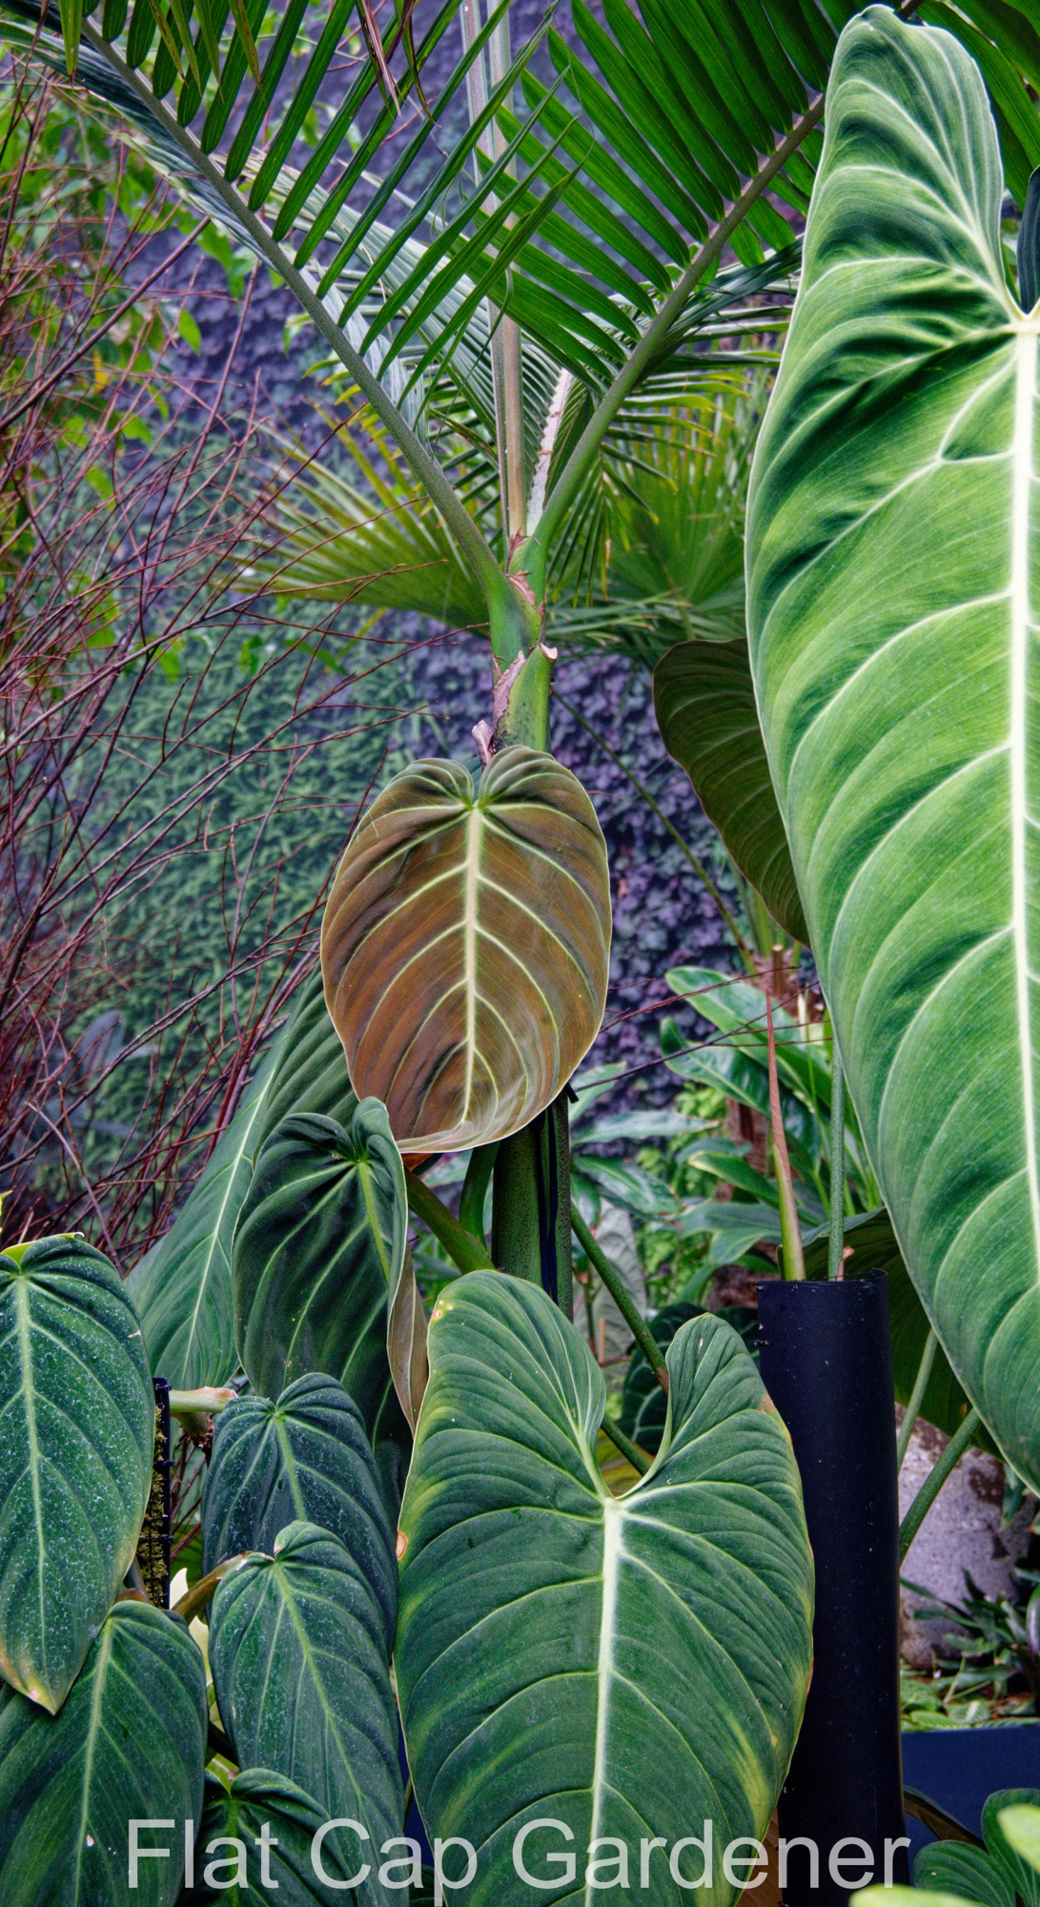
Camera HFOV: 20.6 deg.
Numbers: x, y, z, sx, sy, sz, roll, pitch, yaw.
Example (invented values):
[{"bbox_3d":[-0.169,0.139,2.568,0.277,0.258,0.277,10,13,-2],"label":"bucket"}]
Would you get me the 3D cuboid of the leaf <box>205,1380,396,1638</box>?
[{"bbox_3d":[-0.110,0.311,1.470,0.105,0.190,0.045,-12,-13,0],"label":"leaf"}]

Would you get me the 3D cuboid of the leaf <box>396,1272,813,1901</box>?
[{"bbox_3d":[0.042,0.350,1.420,0.208,0.370,0.060,2,-15,0],"label":"leaf"}]

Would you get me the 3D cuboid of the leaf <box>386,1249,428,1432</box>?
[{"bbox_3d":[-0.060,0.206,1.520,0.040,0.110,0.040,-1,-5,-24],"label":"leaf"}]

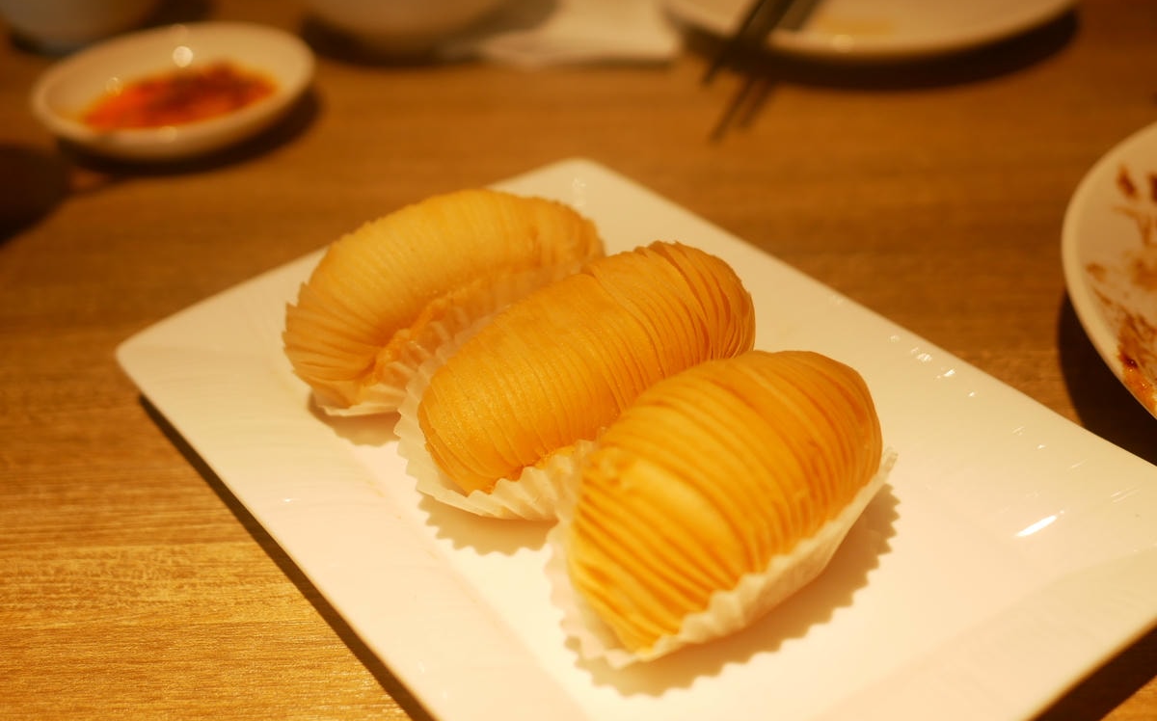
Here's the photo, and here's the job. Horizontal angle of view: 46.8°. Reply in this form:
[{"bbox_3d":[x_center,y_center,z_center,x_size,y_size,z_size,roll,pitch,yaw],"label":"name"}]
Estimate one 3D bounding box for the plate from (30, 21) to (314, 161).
[{"bbox_3d":[-0.133,-0.085,0.451,0.095,0.022,0.095,-3,37,2],"label":"plate"}]

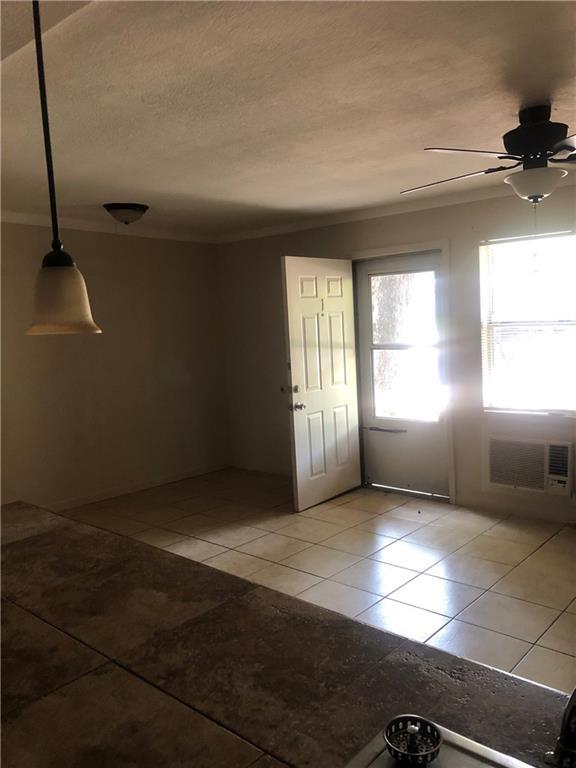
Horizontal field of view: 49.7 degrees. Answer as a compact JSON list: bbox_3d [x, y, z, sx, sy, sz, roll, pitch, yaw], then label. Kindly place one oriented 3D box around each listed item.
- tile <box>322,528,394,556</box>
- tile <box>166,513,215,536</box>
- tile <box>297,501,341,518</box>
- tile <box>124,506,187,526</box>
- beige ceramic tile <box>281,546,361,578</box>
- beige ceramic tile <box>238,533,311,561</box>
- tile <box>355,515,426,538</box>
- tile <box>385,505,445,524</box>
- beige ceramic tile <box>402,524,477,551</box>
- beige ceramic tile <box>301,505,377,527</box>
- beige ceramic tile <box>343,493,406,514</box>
[{"bbox_3d":[0.489,1.109,4.330,0.406,0.012,0.406,3,8,42],"label":"tile"},{"bbox_3d":[-0.705,1.092,4.781,0.403,0.010,0.403,3,8,41],"label":"tile"},{"bbox_3d":[0.136,1.020,5.120,0.403,0.010,0.403,3,8,41],"label":"tile"},{"bbox_3d":[-1.014,1.068,5.045,0.402,0.010,0.402,3,8,41],"label":"tile"},{"bbox_3d":[0.209,1.133,3.972,0.402,0.010,0.402,3,8,41],"label":"beige ceramic tile"},{"bbox_3d":[-0.093,1.139,4.298,0.406,0.012,0.406,3,8,42],"label":"beige ceramic tile"},{"bbox_3d":[0.746,1.052,4.578,0.402,0.010,0.402,3,8,41],"label":"tile"},{"bbox_3d":[1.014,1.012,4.882,0.402,0.010,0.402,3,8,41],"label":"tile"},{"bbox_3d":[1.051,1.068,4.310,0.402,0.010,0.402,3,8,41],"label":"beige ceramic tile"},{"bbox_3d":[0.442,1.035,4.852,0.403,0.010,0.403,3,8,41],"label":"beige ceramic tile"},{"bbox_3d":[0.710,0.991,5.155,0.403,0.010,0.403,3,8,41],"label":"beige ceramic tile"}]

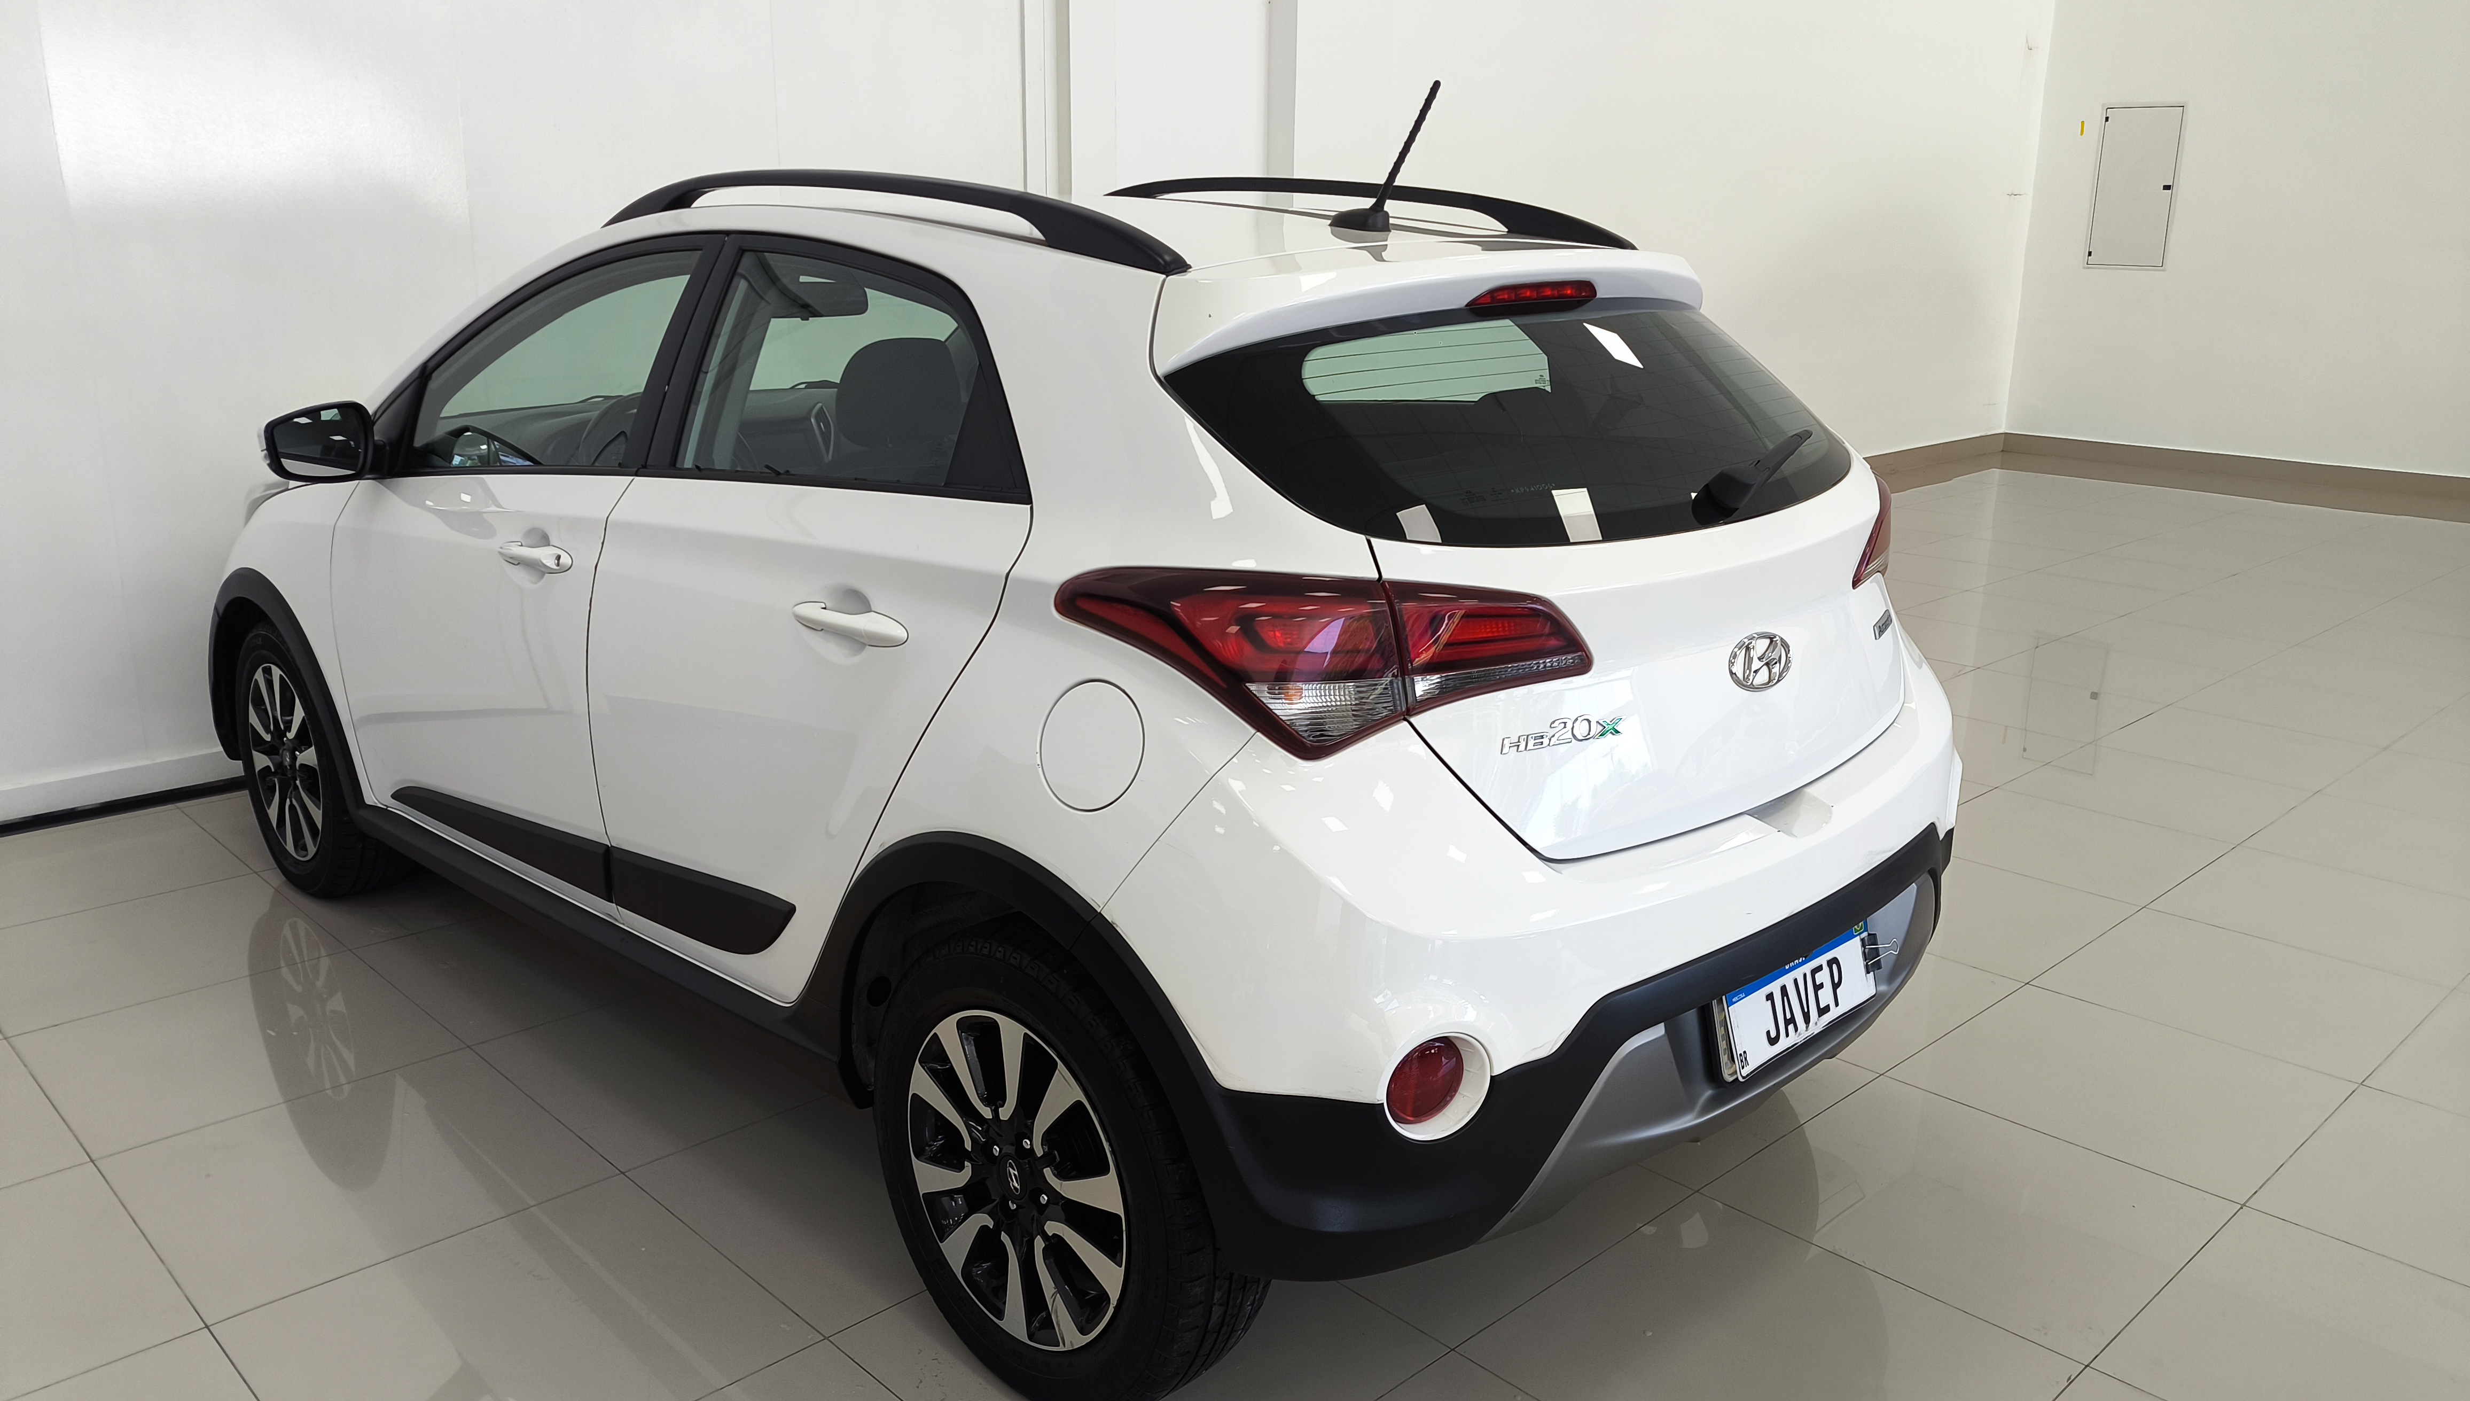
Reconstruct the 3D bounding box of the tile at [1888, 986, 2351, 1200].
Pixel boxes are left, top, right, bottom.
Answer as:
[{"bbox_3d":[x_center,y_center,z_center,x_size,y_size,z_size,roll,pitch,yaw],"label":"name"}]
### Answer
[{"bbox_3d":[1.591,0.684,3.200,0.600,0.010,0.600,-13,20,-42],"label":"tile"}]

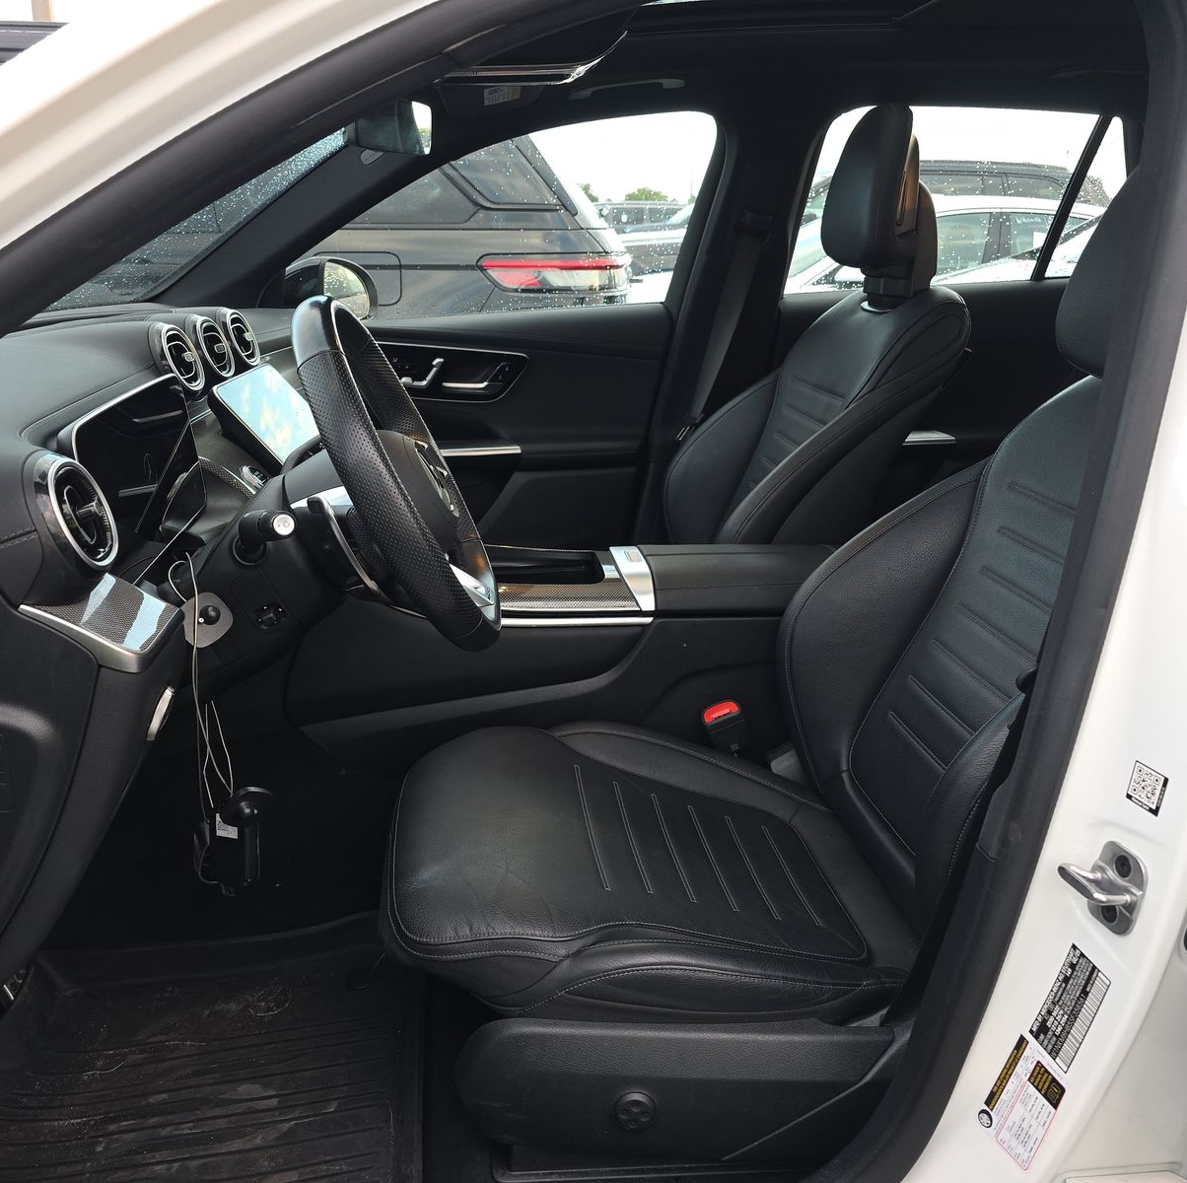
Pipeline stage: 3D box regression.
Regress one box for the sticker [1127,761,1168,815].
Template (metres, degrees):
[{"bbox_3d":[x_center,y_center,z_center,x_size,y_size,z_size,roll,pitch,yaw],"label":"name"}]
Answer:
[{"bbox_3d":[0.362,0.129,0.685,0.002,0.027,0.027,4,16,-17],"label":"sticker"}]

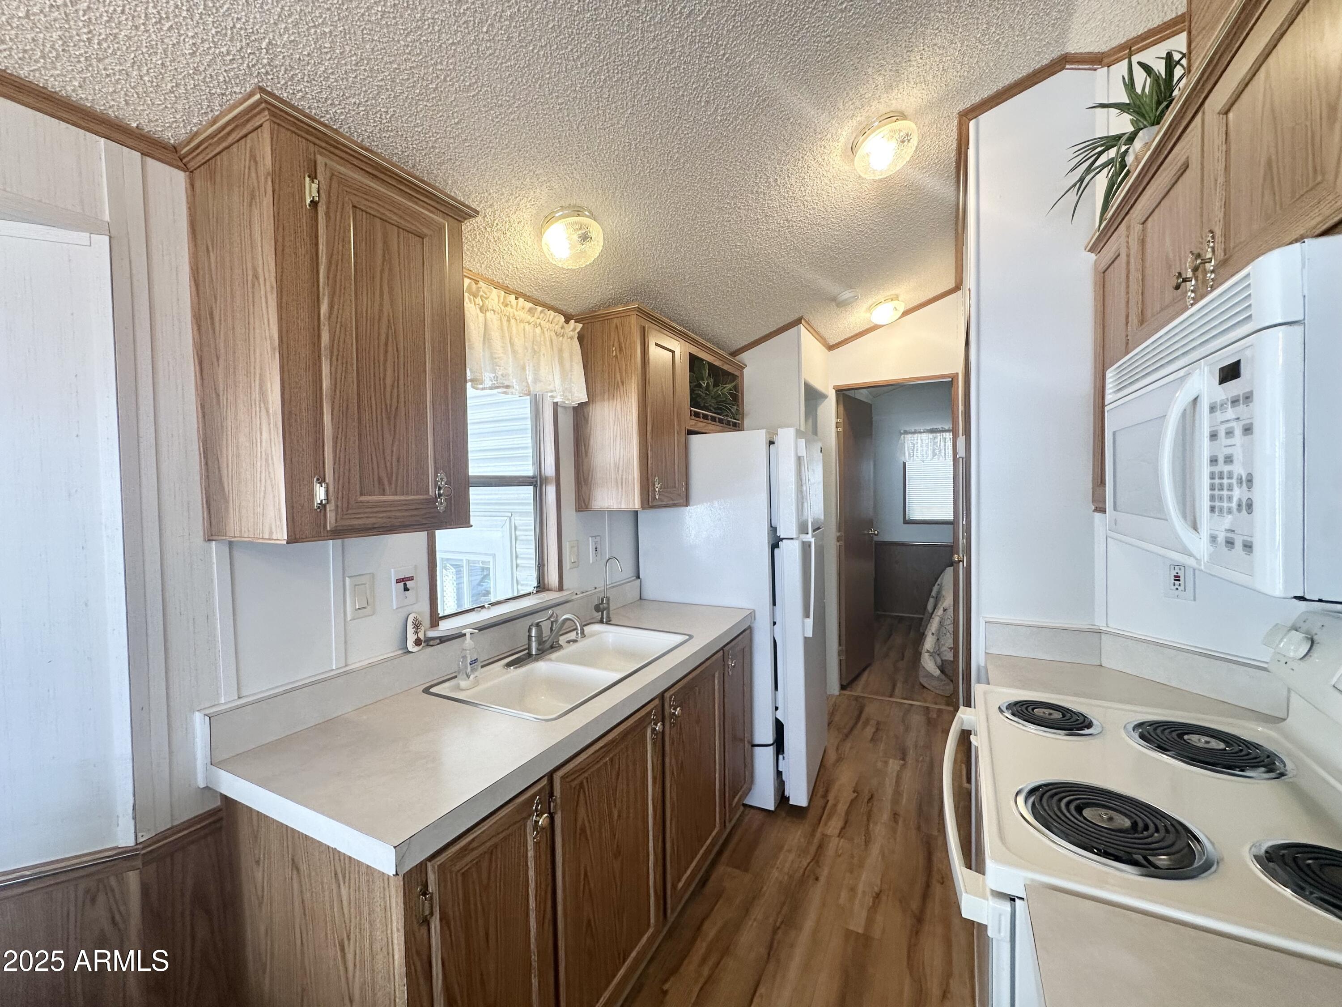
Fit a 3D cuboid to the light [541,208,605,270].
[{"bbox_3d":[-0.310,-0.829,1.706,0.180,0.083,0.180,-17,-7,-2],"label":"light"}]

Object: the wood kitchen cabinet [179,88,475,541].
[{"bbox_3d":[-0.733,-0.328,1.233,0.326,0.789,0.491,0,2,27],"label":"wood kitchen cabinet"}]

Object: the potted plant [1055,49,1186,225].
[{"bbox_3d":[1.134,-0.902,1.333,0.301,0.372,0.284,0,2,27],"label":"potted plant"}]

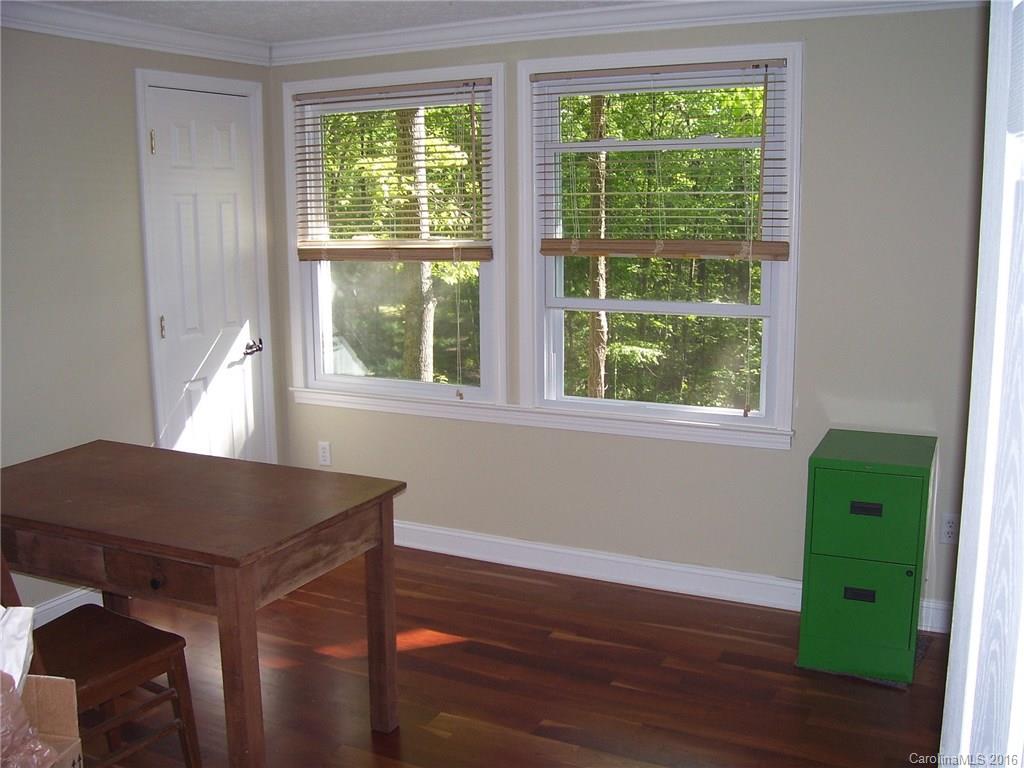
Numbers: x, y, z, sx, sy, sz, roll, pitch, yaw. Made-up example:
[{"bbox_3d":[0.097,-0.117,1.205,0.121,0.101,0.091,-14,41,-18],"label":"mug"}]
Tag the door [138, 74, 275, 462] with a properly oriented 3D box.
[{"bbox_3d":[-1.308,-0.260,4.387,0.070,2.137,0.761,5,12,26],"label":"door"}]

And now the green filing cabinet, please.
[{"bbox_3d":[1.236,0.575,3.476,0.384,0.749,0.458,4,11,25],"label":"green filing cabinet"}]

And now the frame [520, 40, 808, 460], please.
[{"bbox_3d":[0.553,-0.532,3.923,1.146,1.495,0.110,5,12,26],"label":"frame"}]

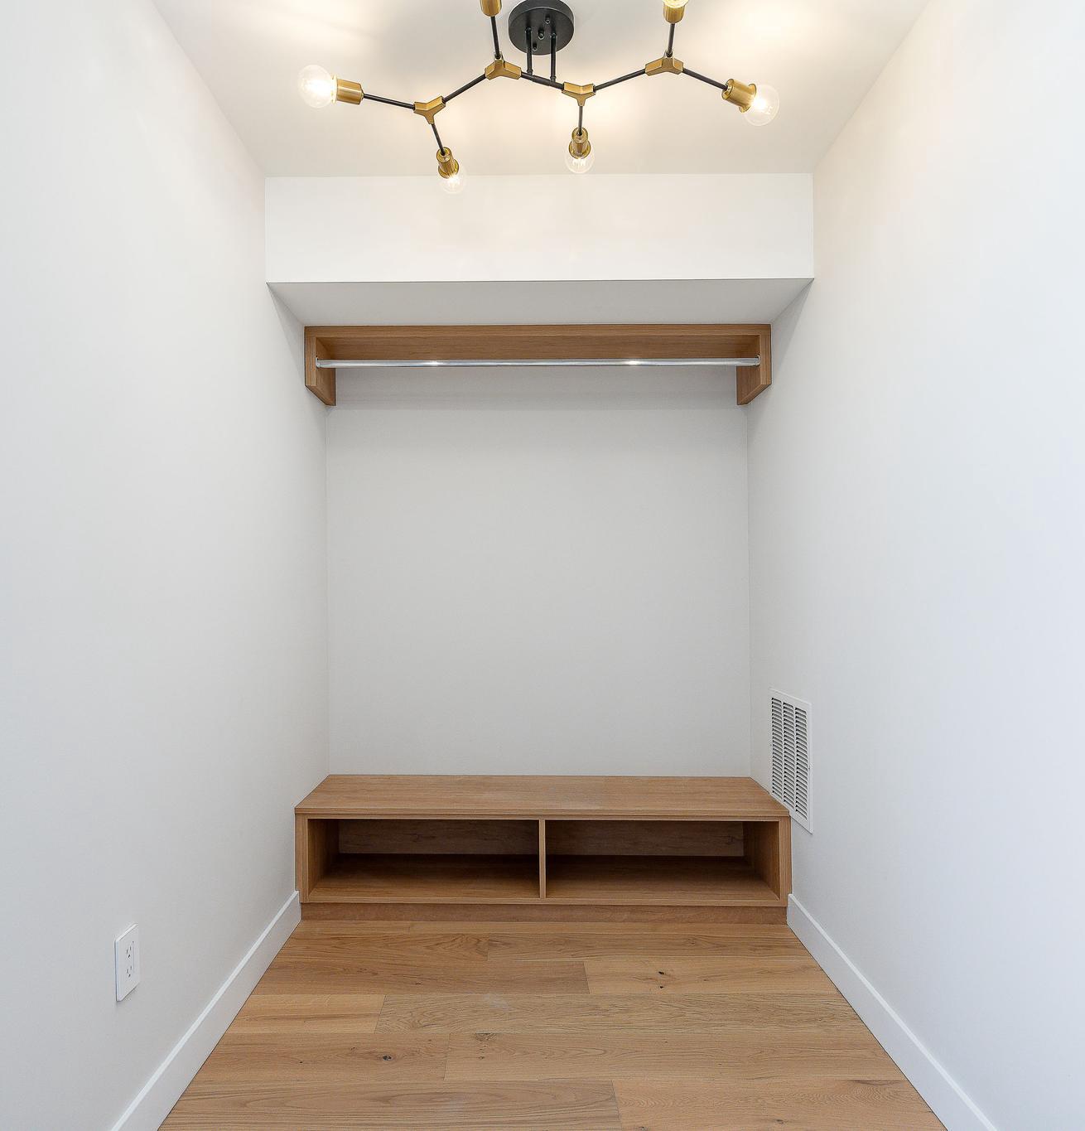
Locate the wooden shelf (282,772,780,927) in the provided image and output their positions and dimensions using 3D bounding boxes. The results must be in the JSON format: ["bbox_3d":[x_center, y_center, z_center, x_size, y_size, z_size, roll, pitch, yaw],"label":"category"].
[{"bbox_3d":[0.000,1.008,2.730,1.655,0.371,0.427,0,-2,0],"label":"wooden shelf"}]

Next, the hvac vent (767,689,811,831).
[{"bbox_3d":[0.826,0.639,2.529,0.012,0.398,0.395,0,-2,-1],"label":"hvac vent"}]

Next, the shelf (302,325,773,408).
[{"bbox_3d":[-0.016,-0.744,2.839,1.652,0.214,0.306,0,-2,0],"label":"shelf"}]

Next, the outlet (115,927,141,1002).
[{"bbox_3d":[-0.804,0.772,1.468,0.008,0.118,0.074,0,-2,-1],"label":"outlet"}]

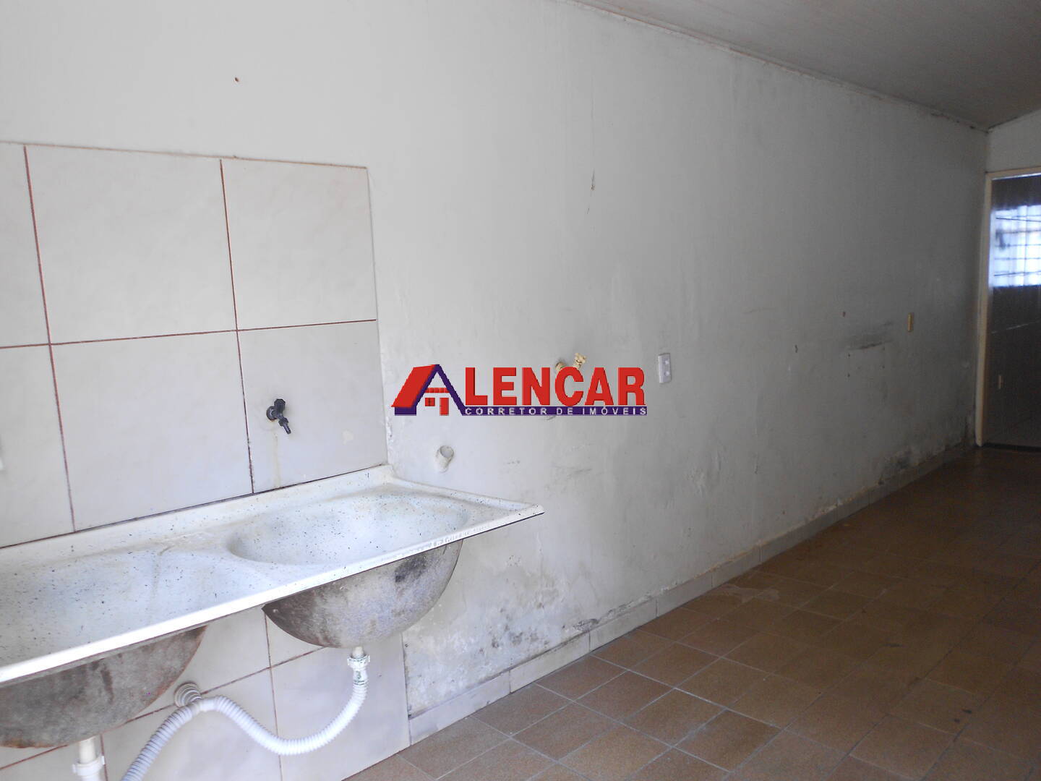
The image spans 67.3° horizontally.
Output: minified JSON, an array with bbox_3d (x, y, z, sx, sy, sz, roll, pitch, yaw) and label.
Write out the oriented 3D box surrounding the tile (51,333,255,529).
[{"bbox_3d":[-0.890,0.086,1.934,0.428,0.433,0.009,-10,9,-42],"label":"tile"}]

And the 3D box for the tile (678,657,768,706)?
[{"bbox_3d":[0.733,1.052,2.819,0.296,0.010,0.203,-9,9,-43],"label":"tile"}]

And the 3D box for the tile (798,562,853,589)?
[{"bbox_3d":[1.461,0.888,3.761,0.294,0.009,0.200,-10,9,-42],"label":"tile"}]

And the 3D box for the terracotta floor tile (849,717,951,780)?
[{"bbox_3d":[1.161,1.080,2.365,0.296,0.010,0.203,-9,9,-43],"label":"terracotta floor tile"}]

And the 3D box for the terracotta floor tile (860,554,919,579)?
[{"bbox_3d":[1.828,0.872,3.859,0.297,0.010,0.203,-10,9,-42],"label":"terracotta floor tile"}]

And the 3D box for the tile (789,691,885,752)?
[{"bbox_3d":[1.012,1.065,2.501,0.294,0.009,0.200,-10,9,-42],"label":"tile"}]

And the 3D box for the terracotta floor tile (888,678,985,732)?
[{"bbox_3d":[1.390,1.050,2.601,0.297,0.010,0.203,-10,9,-42],"label":"terracotta floor tile"}]

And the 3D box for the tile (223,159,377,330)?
[{"bbox_3d":[-0.604,-0.404,2.188,0.434,0.436,0.010,-10,10,-43],"label":"tile"}]

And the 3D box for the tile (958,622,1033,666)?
[{"bbox_3d":[1.829,0.976,3.005,0.297,0.010,0.203,-10,9,-42],"label":"tile"}]

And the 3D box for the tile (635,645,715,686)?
[{"bbox_3d":[0.588,1.036,2.951,0.294,0.009,0.200,-10,9,-42],"label":"tile"}]

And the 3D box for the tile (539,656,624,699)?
[{"bbox_3d":[0.229,1.070,2.917,0.296,0.010,0.203,-9,9,-43],"label":"tile"}]

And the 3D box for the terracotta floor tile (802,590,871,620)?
[{"bbox_3d":[1.377,0.931,3.393,0.294,0.010,0.201,-9,9,-43],"label":"terracotta floor tile"}]

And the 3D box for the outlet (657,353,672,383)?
[{"bbox_3d":[0.623,-0.095,3.361,0.076,0.118,0.012,-9,9,-43],"label":"outlet"}]

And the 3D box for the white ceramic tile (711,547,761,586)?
[{"bbox_3d":[1.064,0.869,3.853,0.432,0.079,0.010,-9,9,-43],"label":"white ceramic tile"}]

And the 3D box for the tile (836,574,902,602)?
[{"bbox_3d":[1.612,0.912,3.631,0.297,0.010,0.203,-10,9,-42],"label":"tile"}]

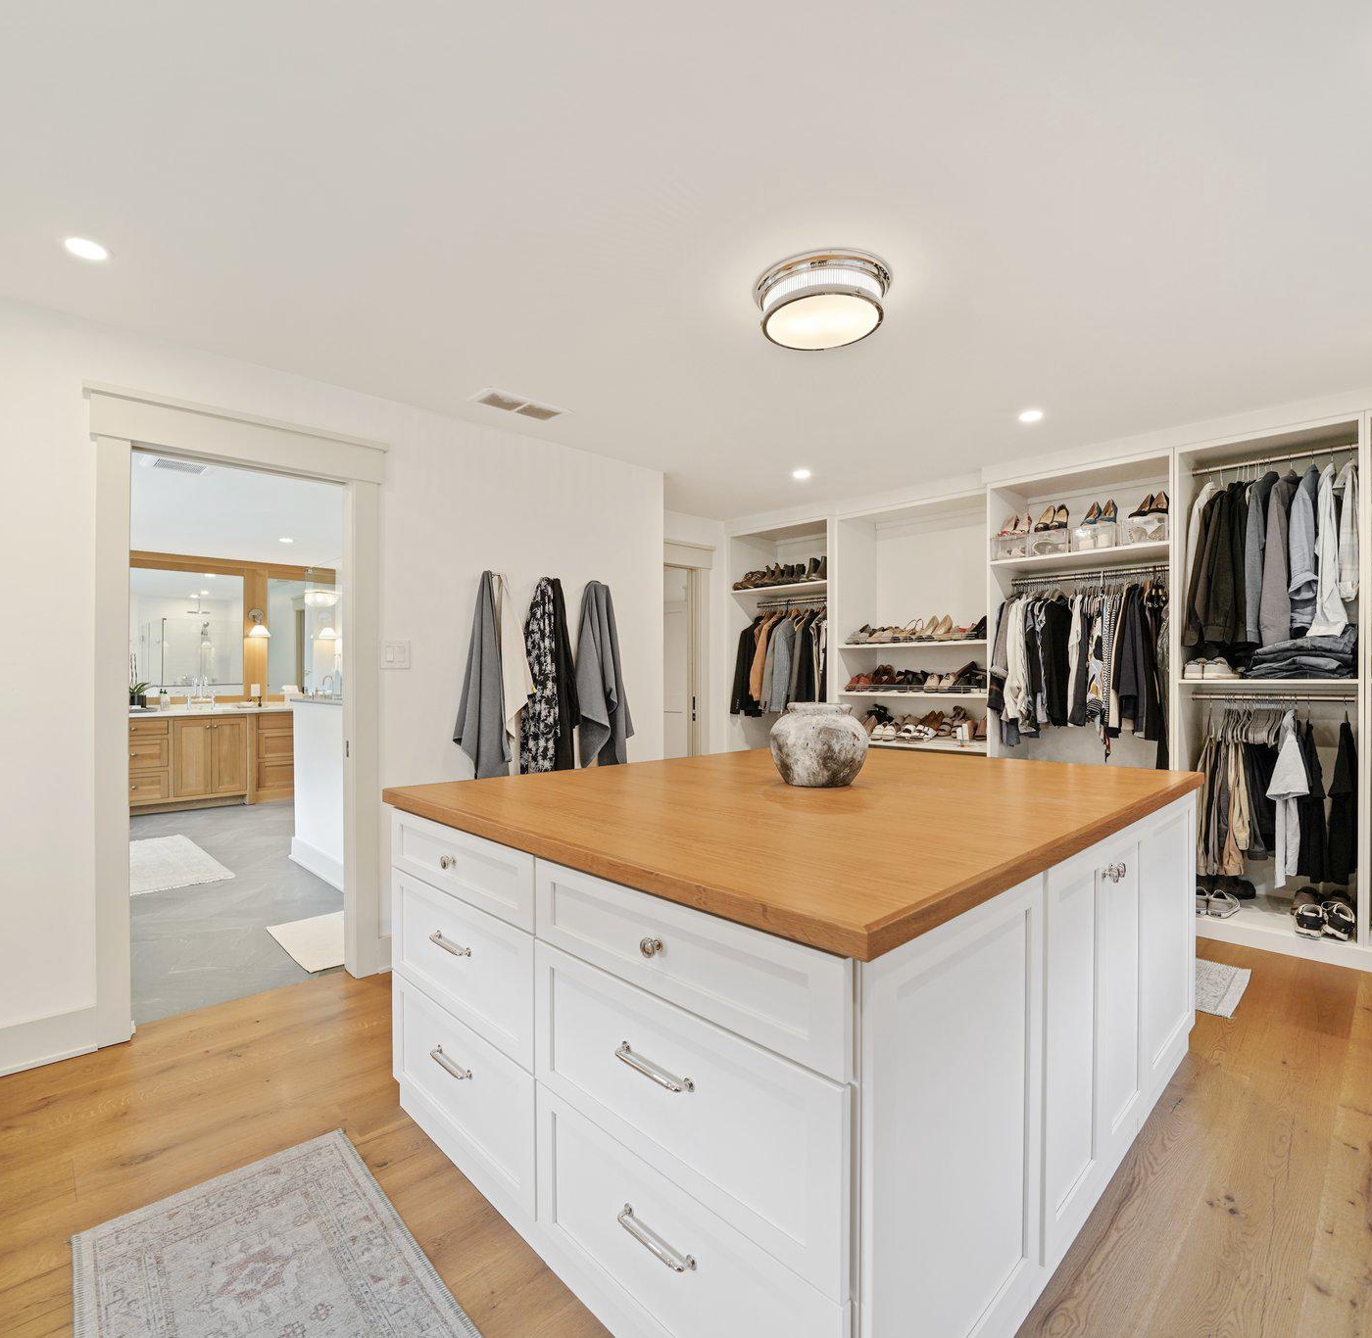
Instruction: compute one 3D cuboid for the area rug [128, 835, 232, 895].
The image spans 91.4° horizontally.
[{"bbox_3d":[-3.667,1.267,4.292,0.950,0.010,1.550,0,0,-43],"label":"area rug"}]

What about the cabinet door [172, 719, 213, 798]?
[{"bbox_3d":[-4.423,0.794,6.009,0.285,0.690,0.022,0,0,-42],"label":"cabinet door"}]

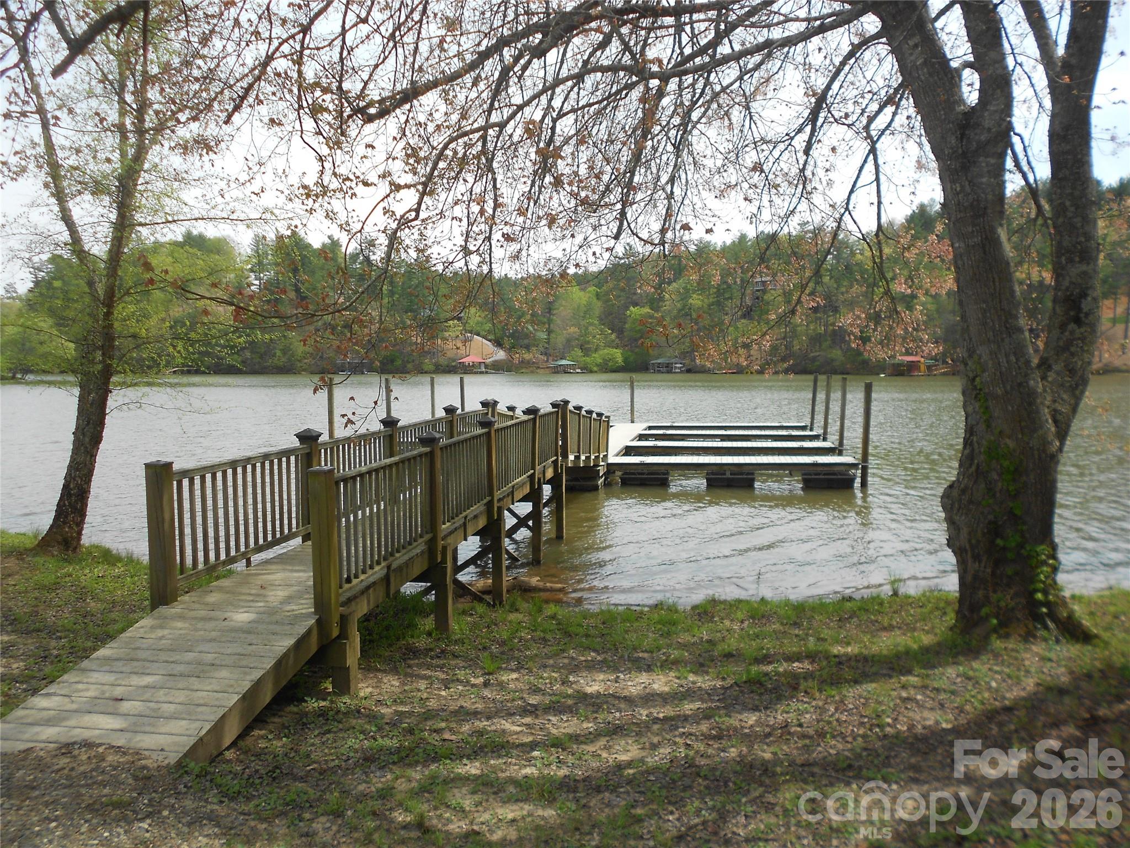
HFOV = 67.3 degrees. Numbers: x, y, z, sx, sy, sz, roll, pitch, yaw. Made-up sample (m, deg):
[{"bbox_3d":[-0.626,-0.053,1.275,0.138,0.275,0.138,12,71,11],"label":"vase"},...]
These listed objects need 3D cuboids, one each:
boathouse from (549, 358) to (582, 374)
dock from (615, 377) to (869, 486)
[{"bbox_3d":[0.535,-17.349,257.000,9.300,4.400,8.500,0,4,0],"label":"boathouse"},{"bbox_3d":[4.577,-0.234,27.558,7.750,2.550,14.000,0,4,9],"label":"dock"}]

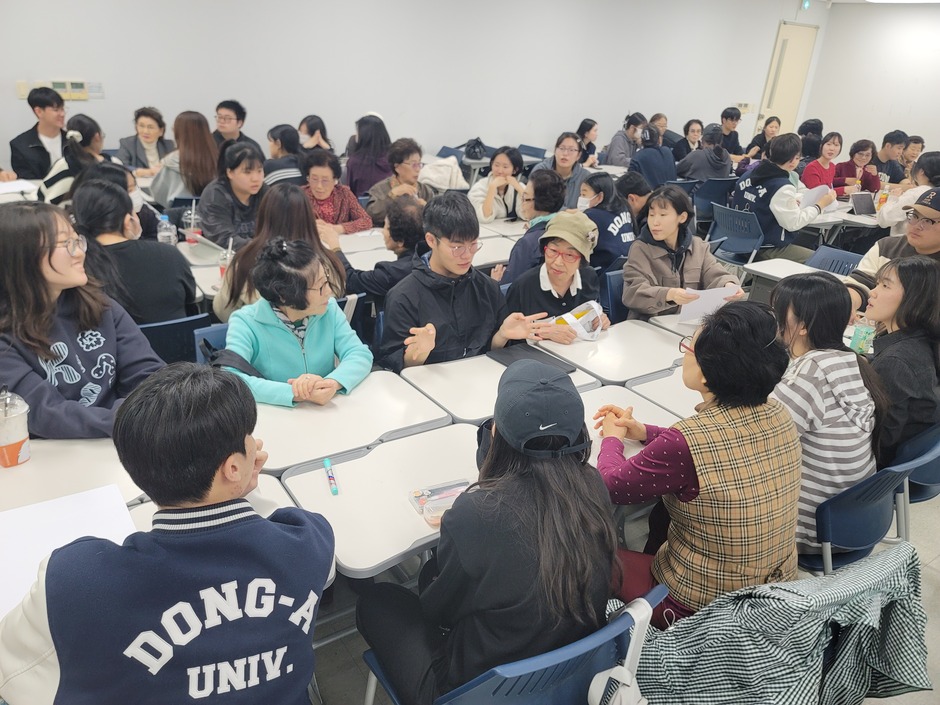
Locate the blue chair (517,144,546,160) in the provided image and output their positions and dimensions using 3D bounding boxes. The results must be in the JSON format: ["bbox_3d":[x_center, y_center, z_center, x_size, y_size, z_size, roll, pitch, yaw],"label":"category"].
[{"bbox_3d":[0.435,-1.581,6.882,0.560,0.840,0.540,-11,28,-33],"label":"blue chair"}]

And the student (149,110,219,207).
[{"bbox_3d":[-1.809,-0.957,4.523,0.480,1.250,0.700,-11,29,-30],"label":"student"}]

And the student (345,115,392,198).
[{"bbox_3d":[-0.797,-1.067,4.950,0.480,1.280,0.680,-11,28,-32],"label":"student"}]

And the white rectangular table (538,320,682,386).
[{"bbox_3d":[0.577,0.305,2.781,0.620,0.720,0.420,-11,28,-32],"label":"white rectangular table"}]

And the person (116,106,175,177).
[{"bbox_3d":[-2.225,-1.113,4.845,0.500,1.190,0.700,-8,26,-26],"label":"person"}]

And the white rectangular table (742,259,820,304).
[{"bbox_3d":[1.865,-0.086,3.886,0.430,0.720,0.610,-11,28,-32],"label":"white rectangular table"}]

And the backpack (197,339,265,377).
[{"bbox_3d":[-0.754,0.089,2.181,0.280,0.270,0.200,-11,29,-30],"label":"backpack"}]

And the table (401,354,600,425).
[{"bbox_3d":[0.078,0.414,2.345,0.580,0.720,0.389,-11,28,-33],"label":"table"}]

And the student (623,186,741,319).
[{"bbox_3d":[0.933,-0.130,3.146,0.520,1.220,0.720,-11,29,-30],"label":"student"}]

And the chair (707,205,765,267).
[{"bbox_3d":[1.979,-0.683,4.998,0.540,0.800,0.480,-11,29,-30],"label":"chair"}]

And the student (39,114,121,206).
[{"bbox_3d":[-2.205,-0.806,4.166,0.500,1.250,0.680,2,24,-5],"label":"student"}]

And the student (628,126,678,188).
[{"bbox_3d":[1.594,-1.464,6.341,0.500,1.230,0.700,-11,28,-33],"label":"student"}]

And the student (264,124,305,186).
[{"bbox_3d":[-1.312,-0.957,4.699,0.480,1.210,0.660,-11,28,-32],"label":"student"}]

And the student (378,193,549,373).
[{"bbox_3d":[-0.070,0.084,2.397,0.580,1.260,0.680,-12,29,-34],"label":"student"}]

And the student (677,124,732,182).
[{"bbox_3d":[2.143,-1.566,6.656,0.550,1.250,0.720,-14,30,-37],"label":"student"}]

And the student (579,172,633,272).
[{"bbox_3d":[0.682,-0.368,3.653,0.480,1.200,0.700,-11,29,-30],"label":"student"}]

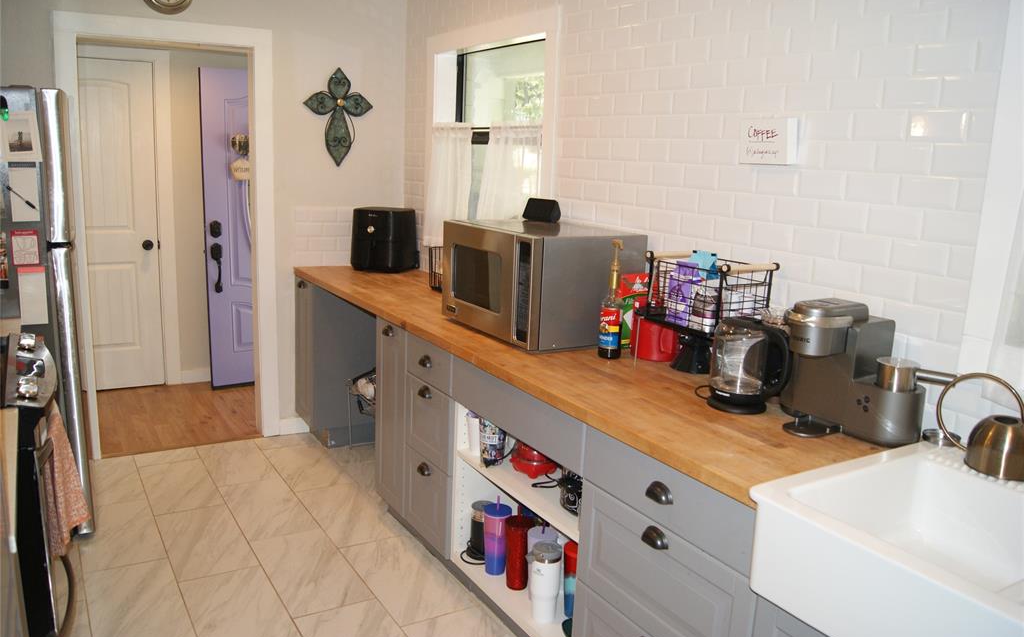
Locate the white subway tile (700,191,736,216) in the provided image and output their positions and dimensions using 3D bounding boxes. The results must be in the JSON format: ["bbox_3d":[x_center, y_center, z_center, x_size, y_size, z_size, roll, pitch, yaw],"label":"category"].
[{"bbox_3d":[0.652,-0.366,2.448,0.010,0.079,0.153,-5,14,-32],"label":"white subway tile"}]

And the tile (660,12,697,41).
[{"bbox_3d":[0.547,-0.943,2.512,0.009,0.076,0.150,-5,14,-32],"label":"tile"}]

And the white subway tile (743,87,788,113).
[{"bbox_3d":[0.732,-0.637,2.231,0.010,0.076,0.152,-5,14,-32],"label":"white subway tile"}]

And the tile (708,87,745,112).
[{"bbox_3d":[0.655,-0.671,2.353,0.009,0.075,0.150,-5,14,-31],"label":"tile"}]

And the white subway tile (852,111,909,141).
[{"bbox_3d":[0.948,-0.495,1.977,0.009,0.076,0.152,-7,15,-32],"label":"white subway tile"}]

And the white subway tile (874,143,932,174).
[{"bbox_3d":[0.979,-0.401,1.923,0.010,0.077,0.151,-6,15,-32],"label":"white subway tile"}]

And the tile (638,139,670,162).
[{"bbox_3d":[0.495,-0.584,2.672,0.010,0.079,0.153,-5,14,-32],"label":"tile"}]

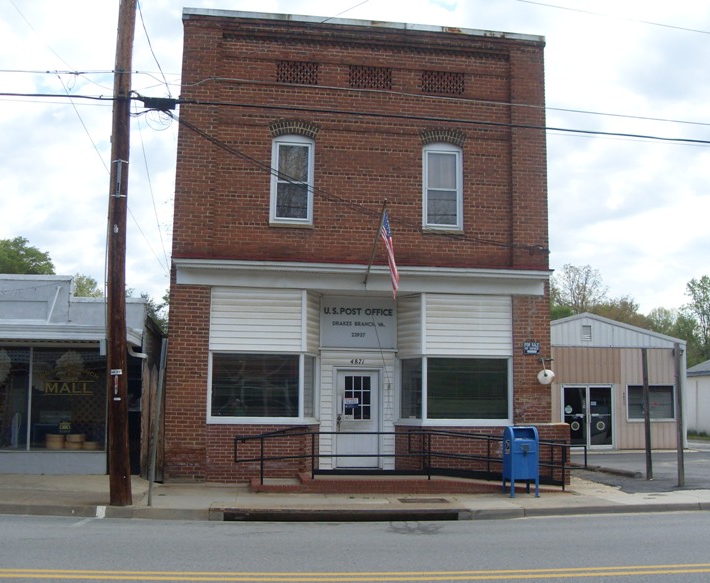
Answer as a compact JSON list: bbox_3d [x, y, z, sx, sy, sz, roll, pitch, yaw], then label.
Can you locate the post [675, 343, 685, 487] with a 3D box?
[{"bbox_3d":[6.517,2.475,16.701,0.115,2.860,0.115,2,-8,-8],"label":"post"}]

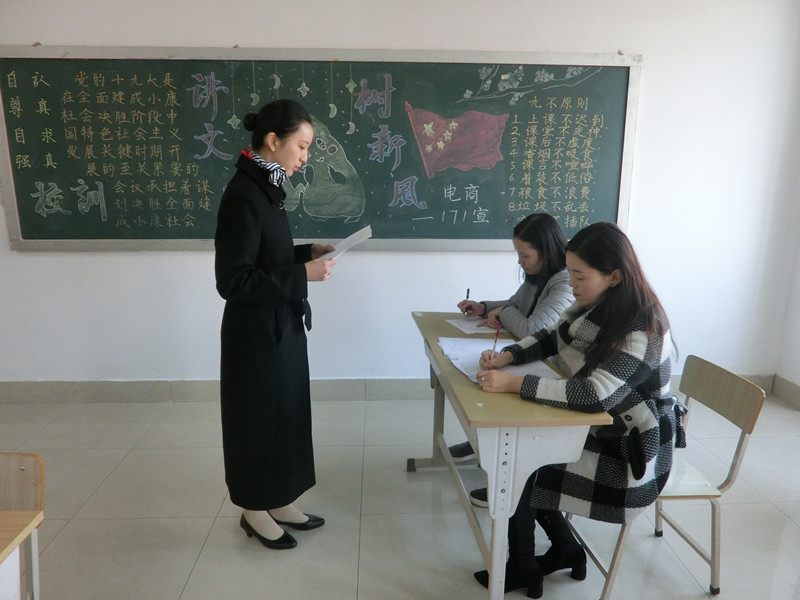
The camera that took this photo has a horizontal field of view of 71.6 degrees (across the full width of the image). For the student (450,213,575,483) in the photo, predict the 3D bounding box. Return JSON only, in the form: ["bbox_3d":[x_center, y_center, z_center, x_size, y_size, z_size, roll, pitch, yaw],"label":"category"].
[{"bbox_3d":[0.548,0.250,2.436,0.600,1.240,0.500,0,13,-2],"label":"student"}]

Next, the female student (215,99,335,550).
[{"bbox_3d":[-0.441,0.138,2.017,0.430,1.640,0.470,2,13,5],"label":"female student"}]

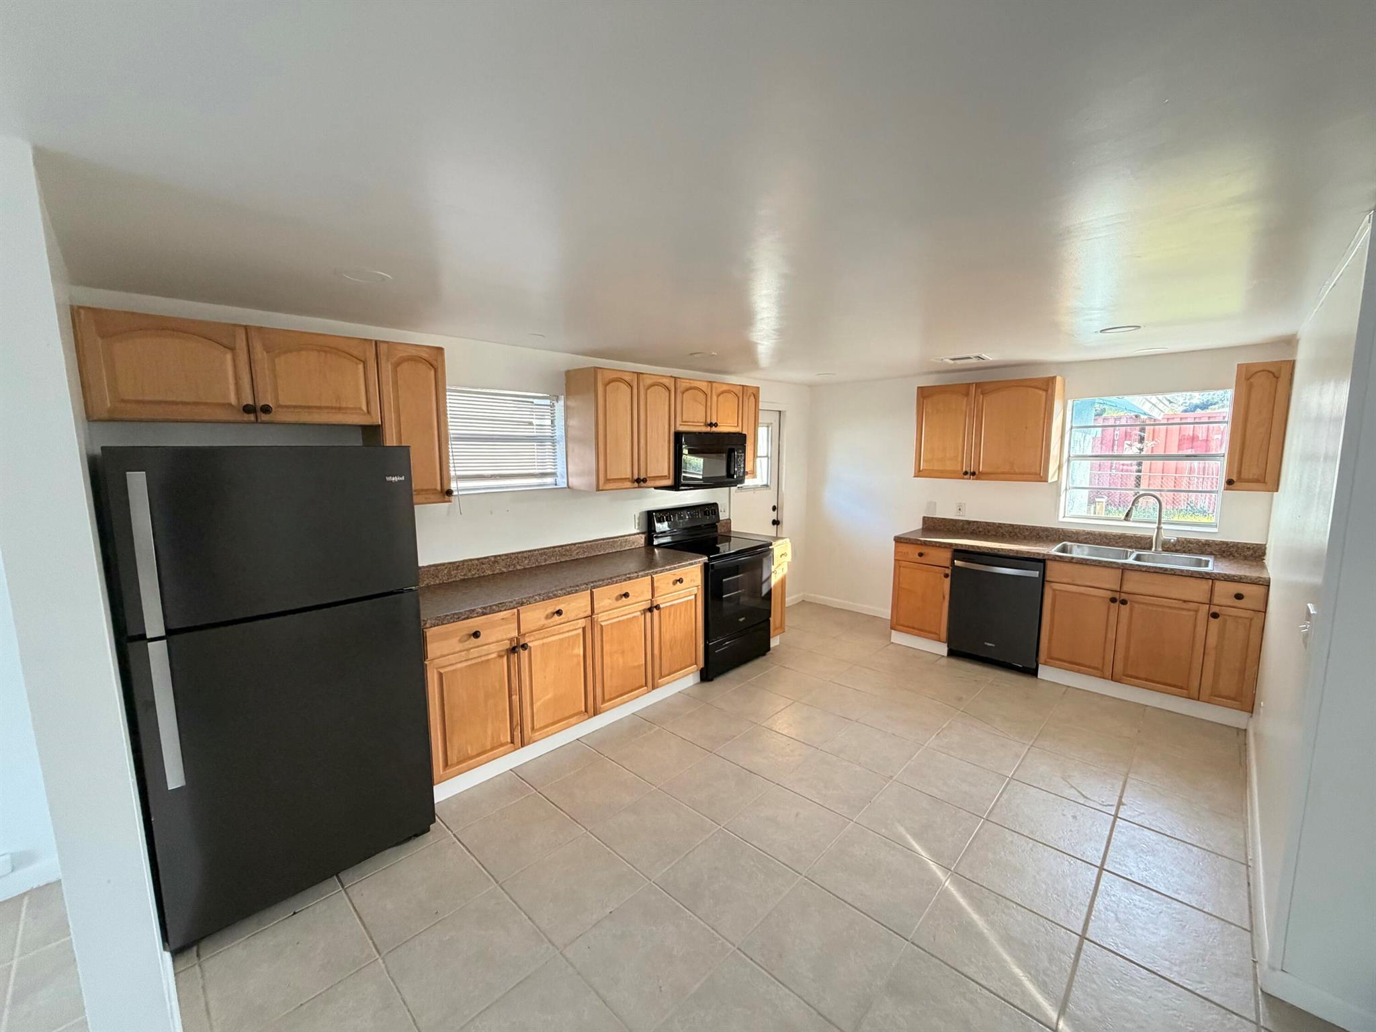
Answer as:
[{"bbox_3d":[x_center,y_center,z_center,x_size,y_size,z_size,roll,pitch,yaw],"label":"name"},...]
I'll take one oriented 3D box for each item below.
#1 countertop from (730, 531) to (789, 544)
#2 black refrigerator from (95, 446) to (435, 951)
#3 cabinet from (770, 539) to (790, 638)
[{"bbox_3d":[0.514,0.184,4.602,0.624,0.037,0.226,7,10,43],"label":"countertop"},{"bbox_3d":[-1.655,0.551,2.250,0.790,1.655,0.839,6,10,43],"label":"black refrigerator"},{"bbox_3d":[0.528,0.599,4.705,0.640,0.840,0.220,6,10,43],"label":"cabinet"}]

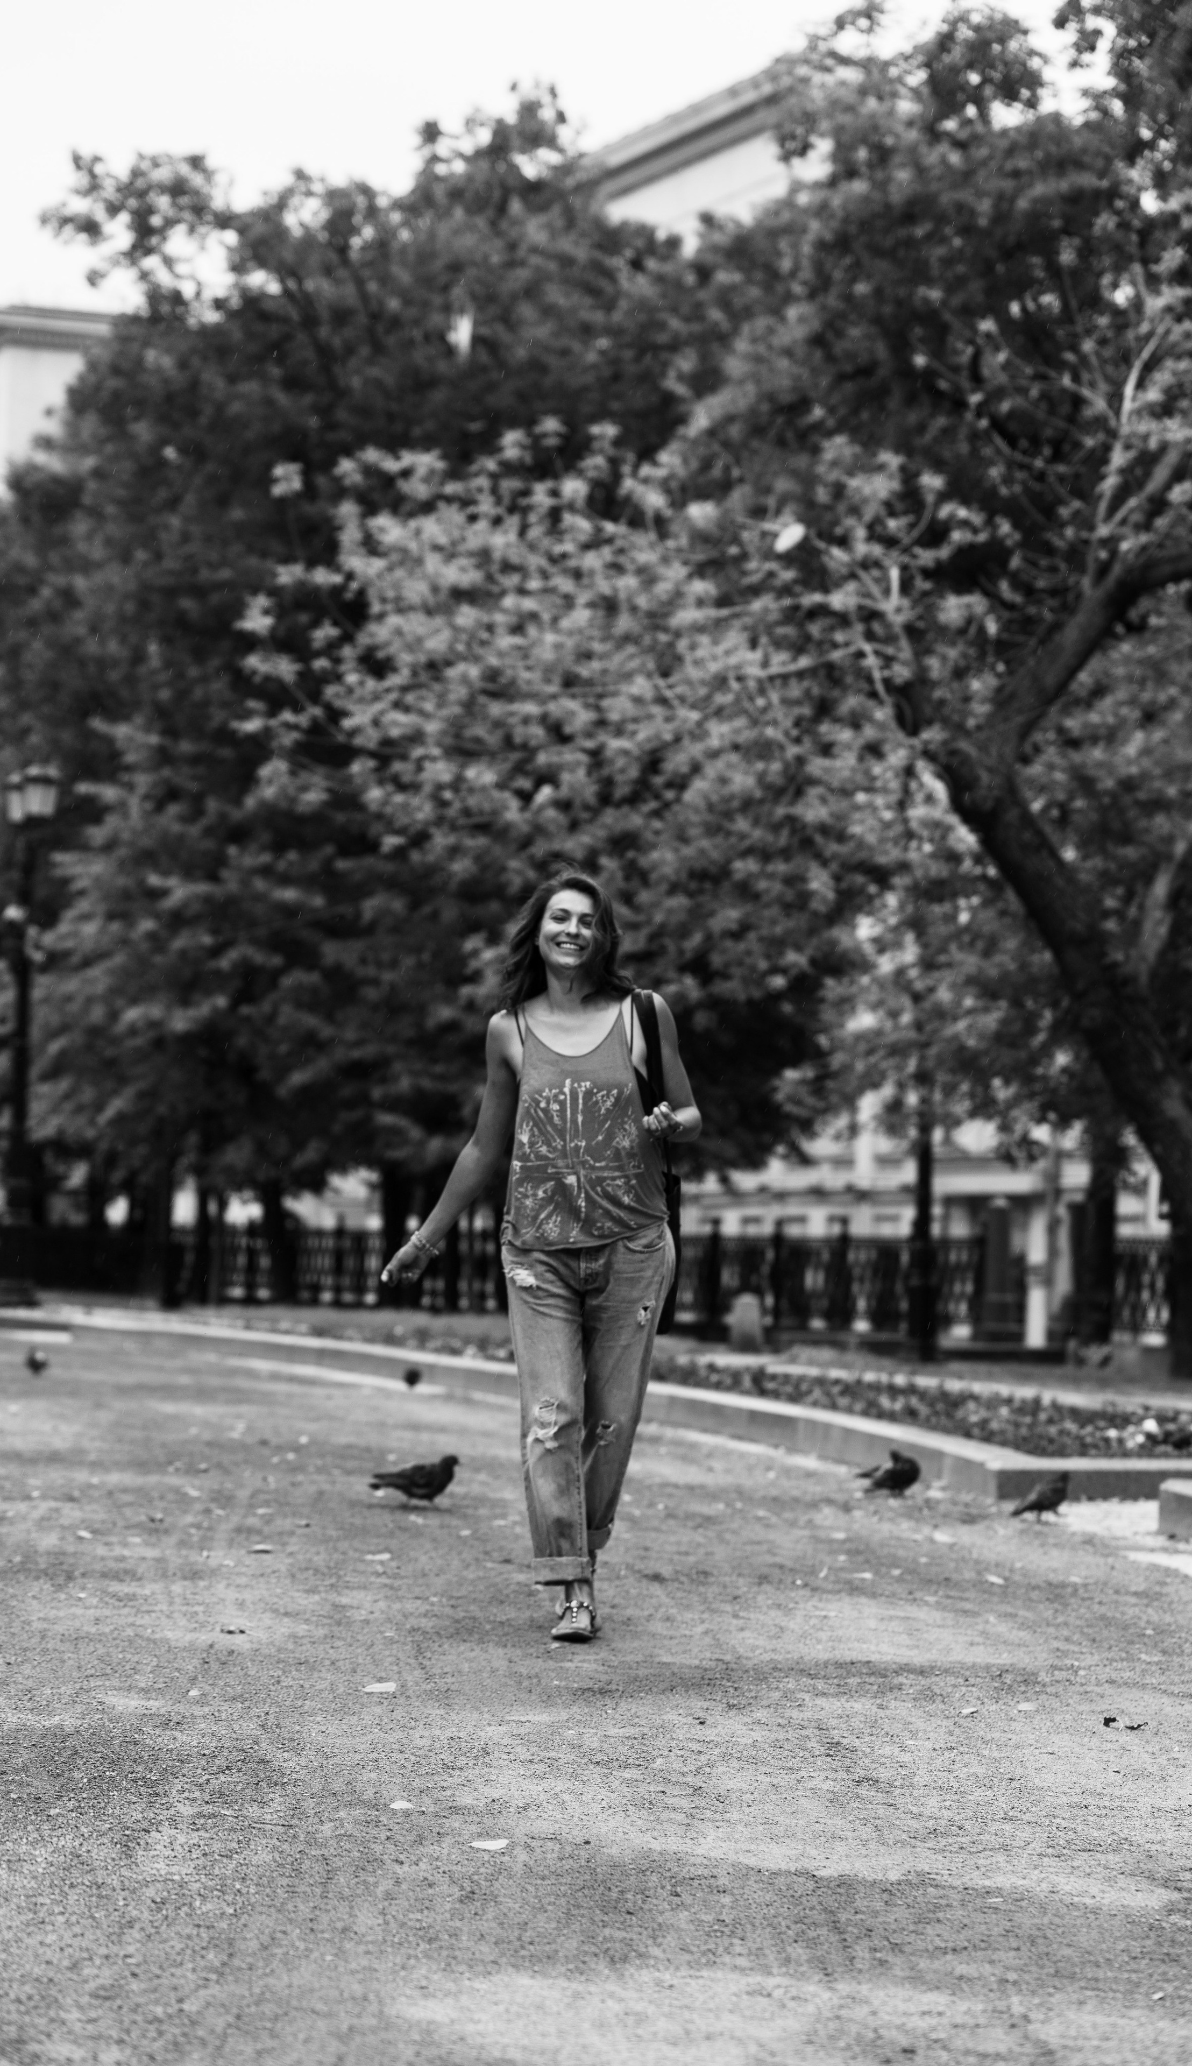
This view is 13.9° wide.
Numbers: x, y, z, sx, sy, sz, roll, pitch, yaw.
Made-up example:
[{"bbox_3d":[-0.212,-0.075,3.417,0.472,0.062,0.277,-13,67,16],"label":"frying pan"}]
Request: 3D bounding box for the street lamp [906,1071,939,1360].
[{"bbox_3d":[2.402,0.117,35.307,0.400,4.500,0.400,1,-3,0],"label":"street lamp"}]

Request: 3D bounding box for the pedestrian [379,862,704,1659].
[{"bbox_3d":[-0.121,0.481,10.750,0.680,1.670,0.580,1,-3,-1],"label":"pedestrian"}]

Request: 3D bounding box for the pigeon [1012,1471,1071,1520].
[{"bbox_3d":[1.416,1.477,15.546,0.240,0.163,0.110,3,-3,-42],"label":"pigeon"}]

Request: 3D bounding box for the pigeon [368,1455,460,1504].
[{"bbox_3d":[-0.594,1.450,15.768,0.290,0.172,0.115,1,-3,-3],"label":"pigeon"}]

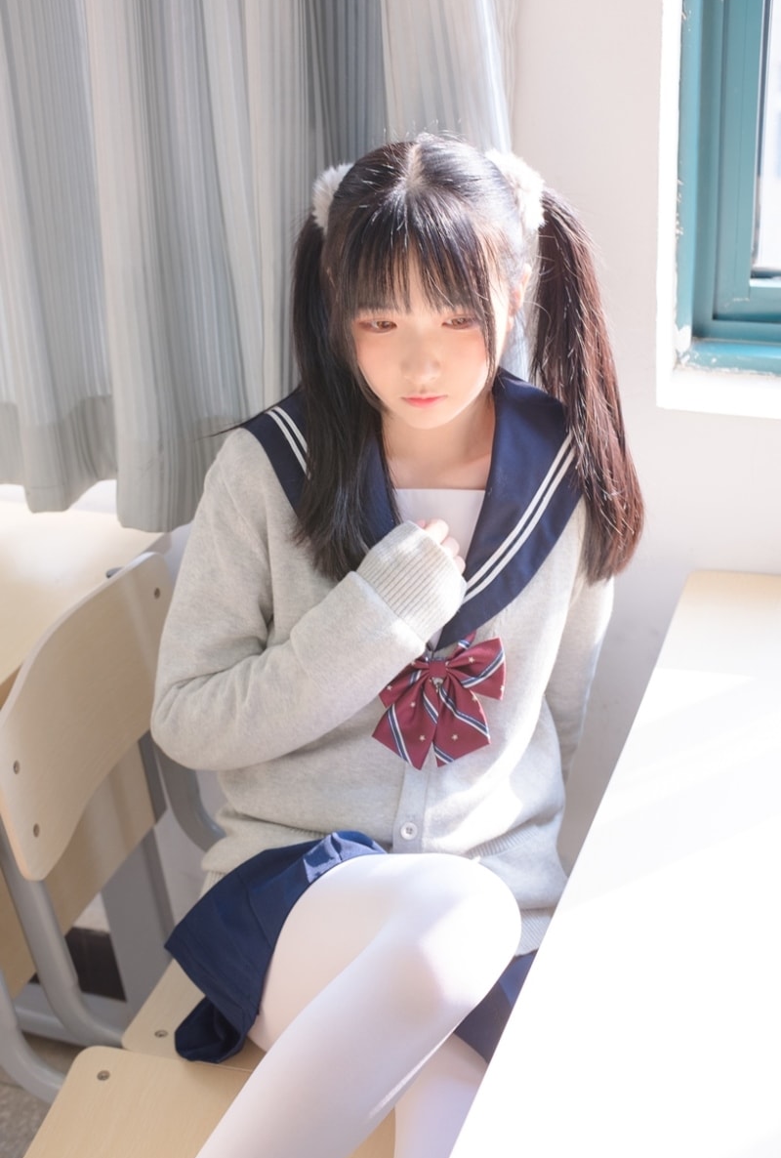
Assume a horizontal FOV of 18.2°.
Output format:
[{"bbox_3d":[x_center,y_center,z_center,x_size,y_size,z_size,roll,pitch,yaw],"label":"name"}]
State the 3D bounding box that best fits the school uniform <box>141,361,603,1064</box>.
[{"bbox_3d":[-0.009,0.136,2.340,0.440,0.640,0.420,-10,35,-11],"label":"school uniform"}]

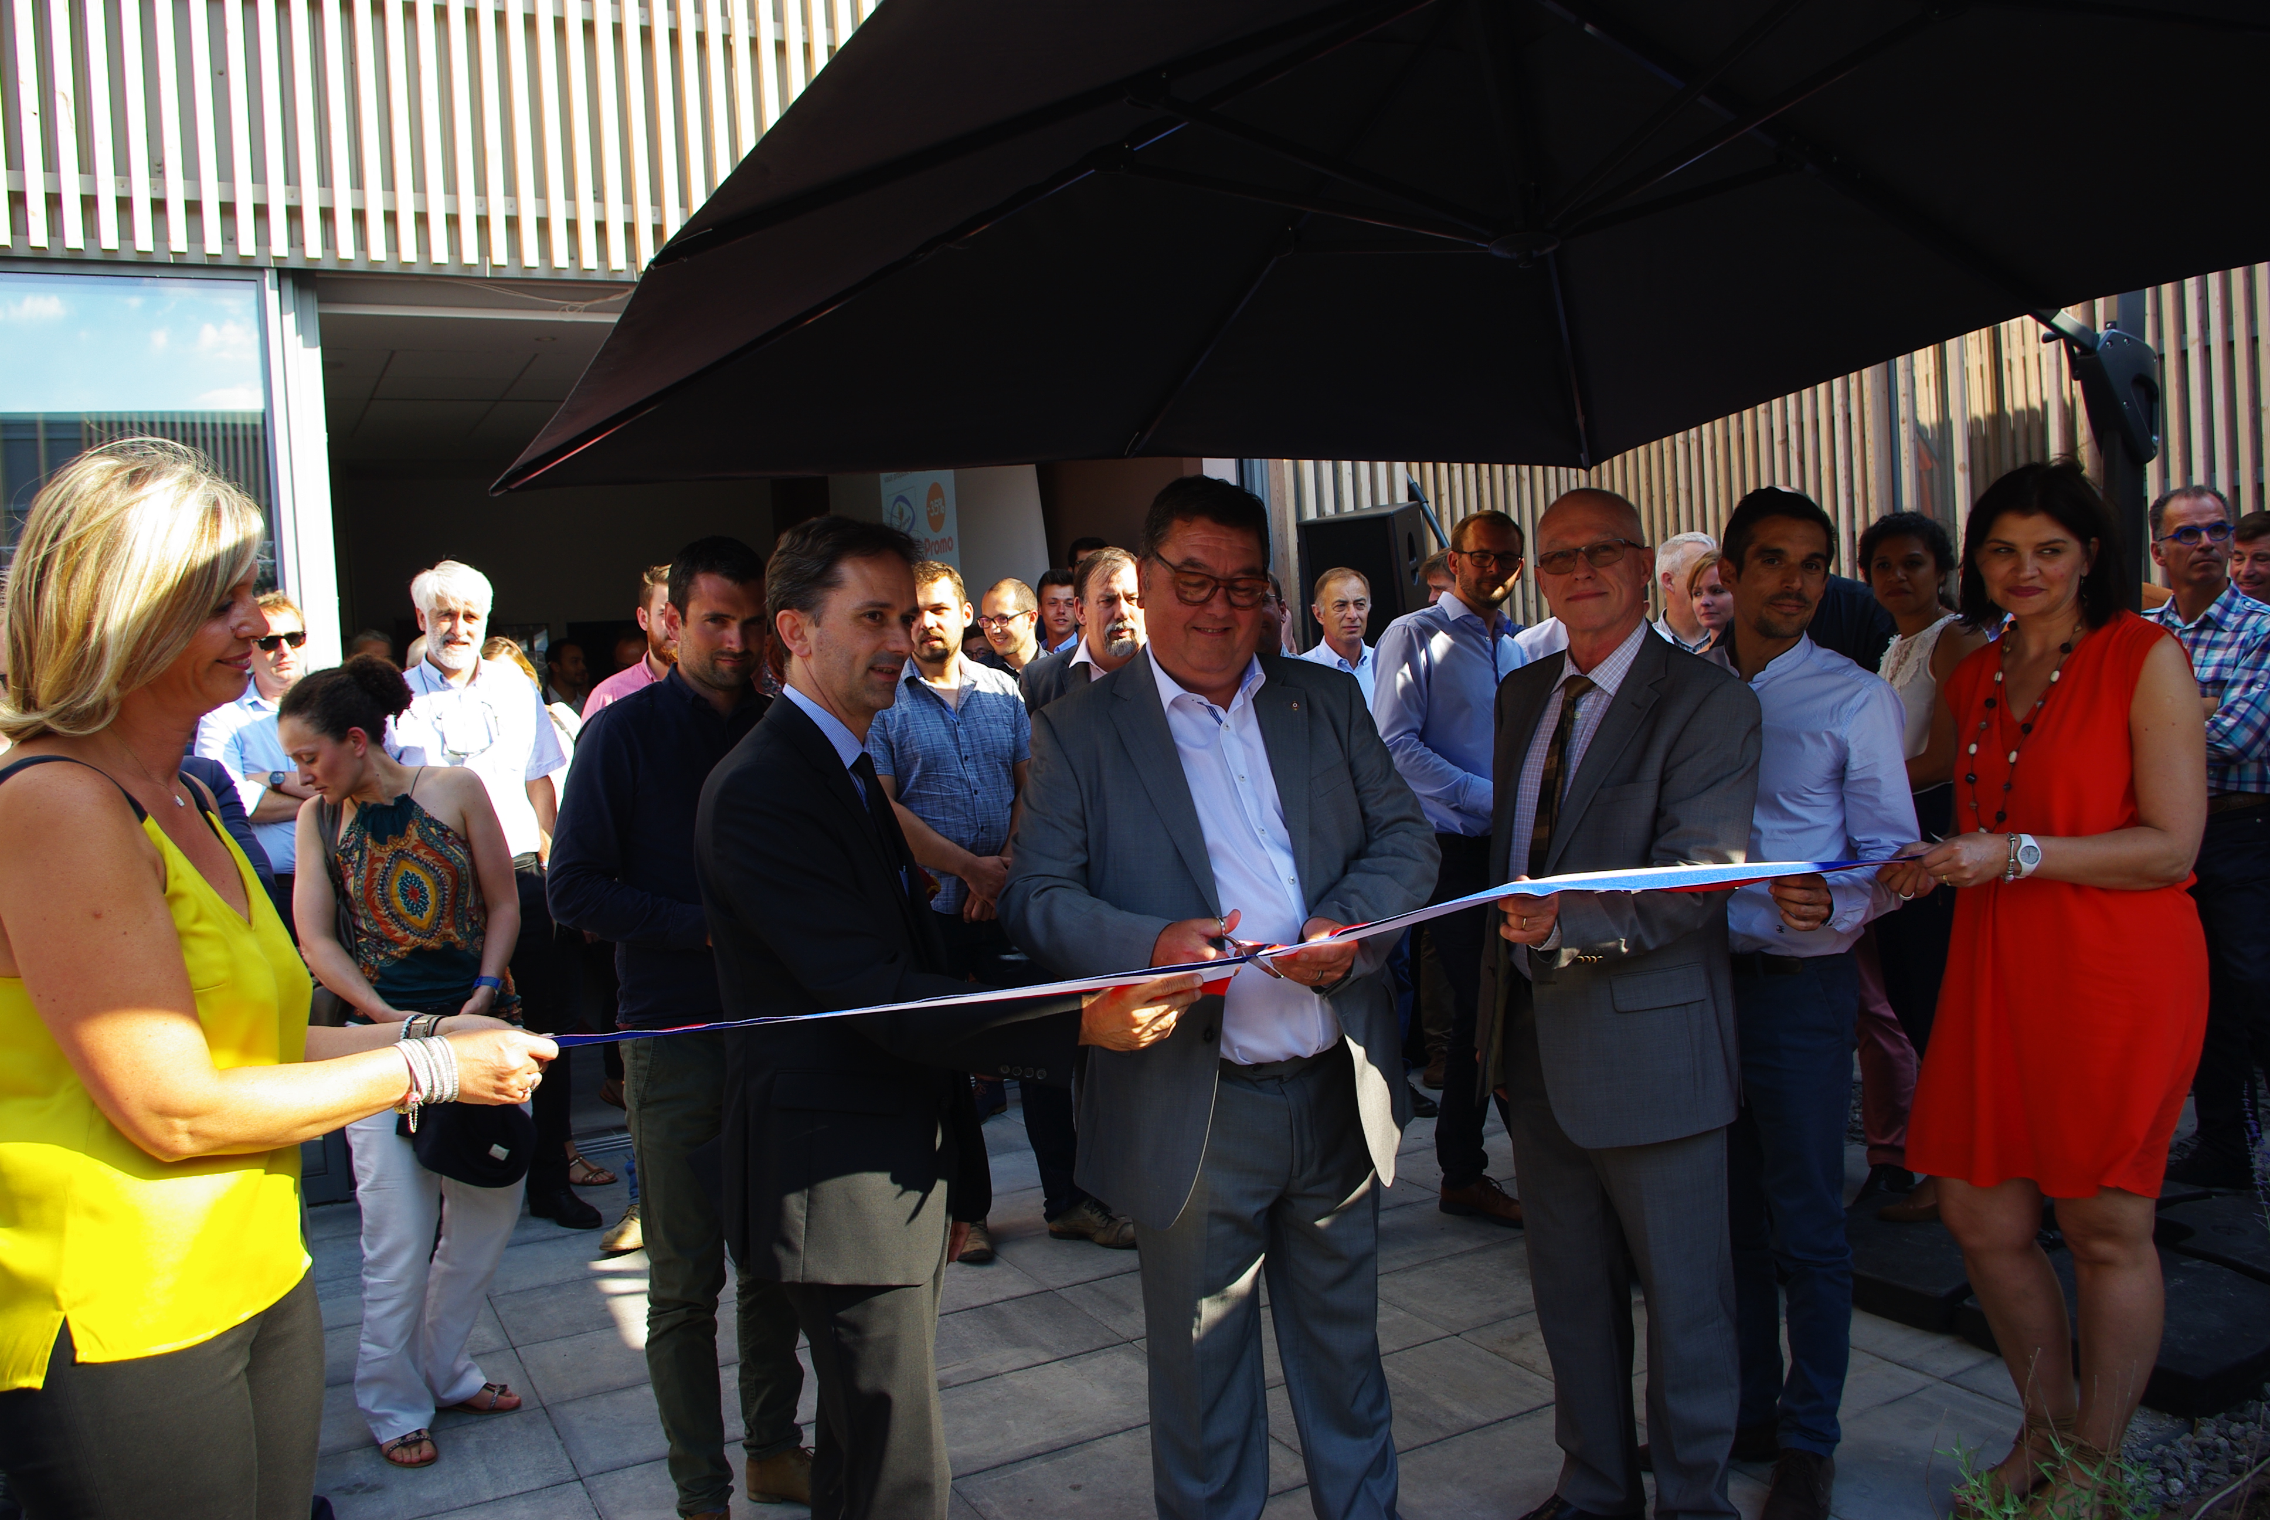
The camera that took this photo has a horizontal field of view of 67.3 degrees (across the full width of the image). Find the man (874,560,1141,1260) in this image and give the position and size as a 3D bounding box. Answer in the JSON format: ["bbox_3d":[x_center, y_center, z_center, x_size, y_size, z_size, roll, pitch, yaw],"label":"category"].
[{"bbox_3d":[-0.385,0.350,4.430,0.600,1.750,0.400,-5,5,-17],"label":"man"}]

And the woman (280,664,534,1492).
[{"bbox_3d":[-1.466,0.575,3.450,0.490,1.590,0.380,-5,5,-21],"label":"woman"}]

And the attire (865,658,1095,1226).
[{"bbox_3d":[-0.399,0.456,4.430,0.540,1.440,0.340,-5,5,-17],"label":"attire"}]

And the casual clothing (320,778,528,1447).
[{"bbox_3d":[-1.442,0.668,3.460,0.420,1.280,0.320,-5,5,-21],"label":"casual clothing"}]

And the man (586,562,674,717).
[{"bbox_3d":[-1.205,0.368,4.550,0.540,1.780,0.360,-5,5,-24],"label":"man"}]

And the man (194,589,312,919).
[{"bbox_3d":[-2.206,0.446,4.450,0.560,1.750,0.360,-6,6,-28],"label":"man"}]

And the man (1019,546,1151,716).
[{"bbox_3d":[-0.044,0.325,4.450,0.550,1.760,0.350,-4,5,-11],"label":"man"}]

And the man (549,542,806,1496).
[{"bbox_3d":[-0.790,0.472,3.170,0.580,1.770,0.420,-6,6,-30],"label":"man"}]

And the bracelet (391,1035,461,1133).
[{"bbox_3d":[-0.624,0.284,1.500,0.055,0.080,0.060,-7,6,-37],"label":"bracelet"}]

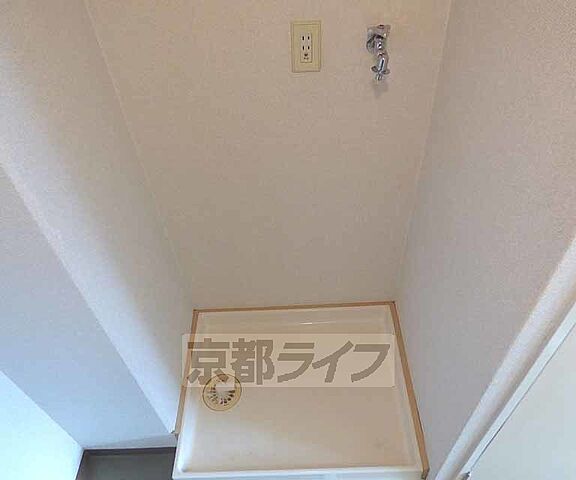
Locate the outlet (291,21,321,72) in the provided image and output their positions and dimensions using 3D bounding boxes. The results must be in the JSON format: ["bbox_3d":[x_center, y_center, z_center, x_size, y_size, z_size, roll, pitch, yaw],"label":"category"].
[{"bbox_3d":[0.044,-0.470,0.969,0.070,0.120,0.010,-3,43,2],"label":"outlet"}]

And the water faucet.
[{"bbox_3d":[0.211,-0.442,0.931,0.060,0.113,0.105,-3,43,2],"label":"water faucet"}]

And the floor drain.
[{"bbox_3d":[-0.245,0.574,1.491,0.145,0.020,0.145,-3,43,2],"label":"floor drain"}]

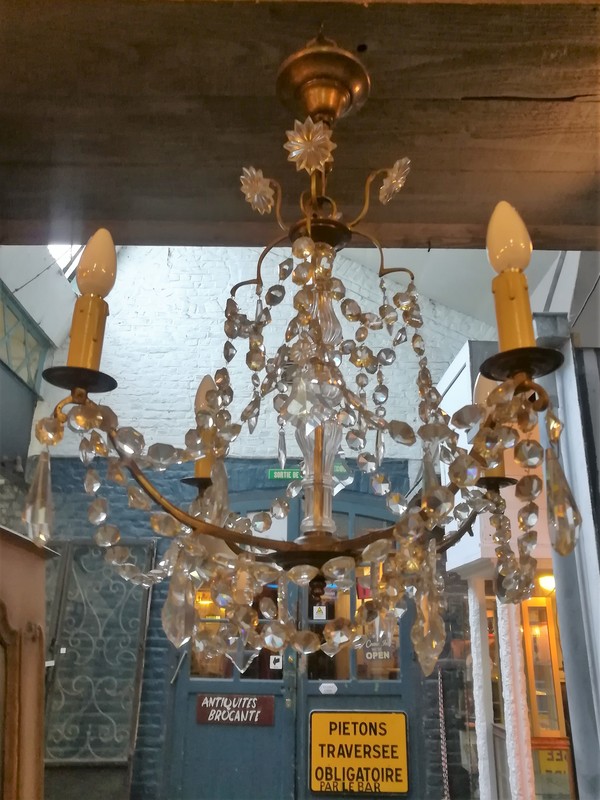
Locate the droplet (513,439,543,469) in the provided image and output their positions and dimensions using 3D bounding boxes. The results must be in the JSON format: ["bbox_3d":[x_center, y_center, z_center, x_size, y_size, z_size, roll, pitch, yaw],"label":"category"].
[{"bbox_3d":[0.168,0.039,0.442,0.021,0.022,0.012,-5,-21,17],"label":"droplet"}]

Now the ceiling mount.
[{"bbox_3d":[0.031,-0.433,0.815,0.125,0.085,0.125,1,-20,2],"label":"ceiling mount"}]

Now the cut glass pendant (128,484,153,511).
[{"bbox_3d":[-0.124,0.076,0.466,0.020,0.021,0.012,6,-20,-11],"label":"cut glass pendant"}]

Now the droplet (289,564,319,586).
[{"bbox_3d":[0.003,0.124,0.424,0.022,0.021,0.011,1,-65,1],"label":"droplet"}]

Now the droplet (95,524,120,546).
[{"bbox_3d":[-0.176,0.124,0.550,0.022,0.022,0.012,8,-21,-17],"label":"droplet"}]

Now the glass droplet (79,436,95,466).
[{"bbox_3d":[-0.183,0.043,0.517,0.011,0.022,0.021,0,-20,6],"label":"glass droplet"}]

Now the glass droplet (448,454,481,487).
[{"bbox_3d":[0.119,0.051,0.433,0.022,0.022,0.012,-3,-20,12],"label":"glass droplet"}]

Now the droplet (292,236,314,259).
[{"bbox_3d":[0.004,-0.152,0.600,0.022,0.022,0.011,1,-20,0],"label":"droplet"}]

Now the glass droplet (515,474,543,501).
[{"bbox_3d":[0.179,0.069,0.471,0.021,0.022,0.011,-1,-20,6],"label":"glass droplet"}]

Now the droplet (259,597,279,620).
[{"bbox_3d":[-0.030,0.201,0.580,0.021,0.022,0.012,4,-20,-6],"label":"droplet"}]

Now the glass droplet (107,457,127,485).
[{"bbox_3d":[-0.141,0.055,0.463,0.011,0.022,0.022,-7,-21,22],"label":"glass droplet"}]

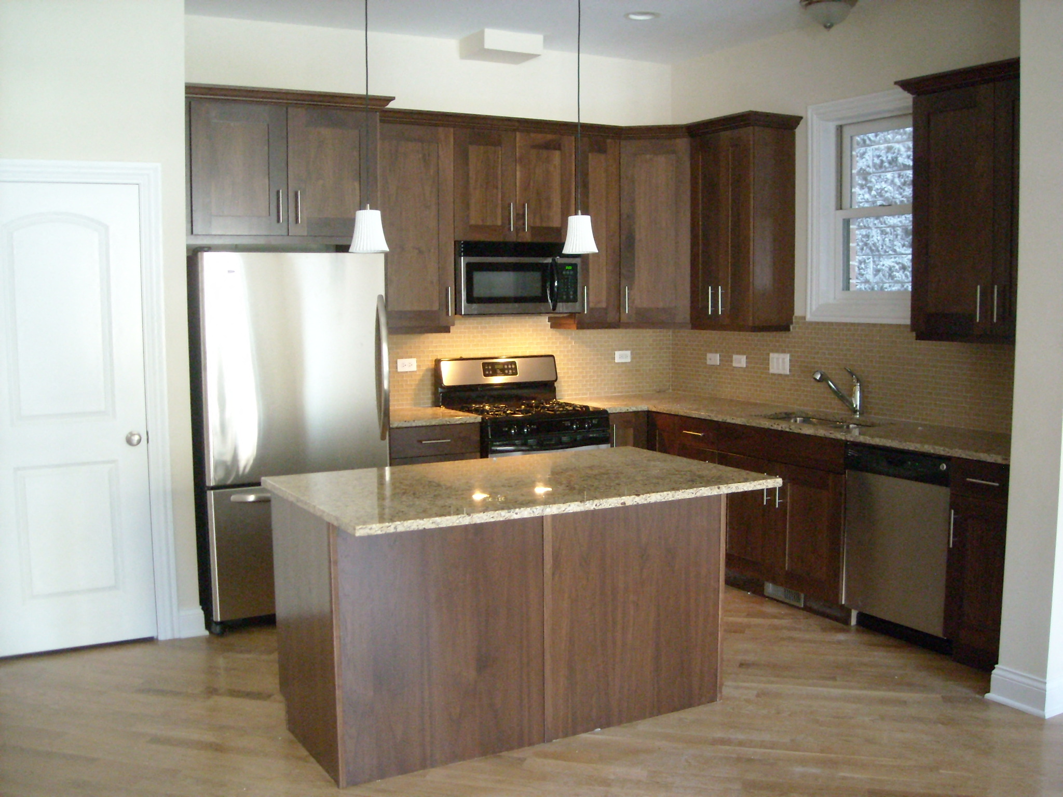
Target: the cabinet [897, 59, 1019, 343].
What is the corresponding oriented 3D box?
[{"bbox_3d":[2.002,-0.815,4.550,0.405,1.153,0.855,-3,6,-29],"label":"cabinet"}]

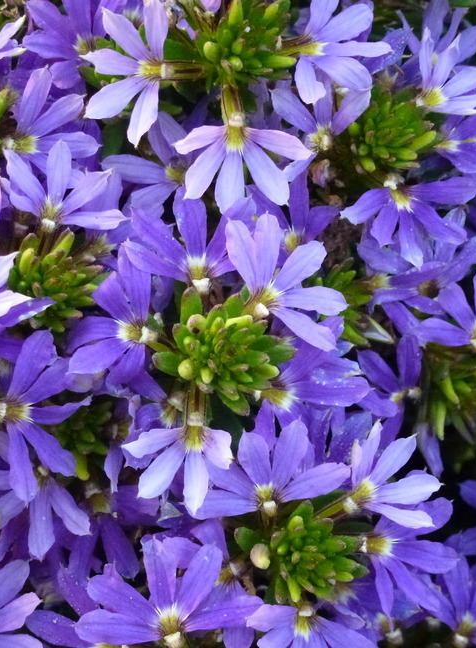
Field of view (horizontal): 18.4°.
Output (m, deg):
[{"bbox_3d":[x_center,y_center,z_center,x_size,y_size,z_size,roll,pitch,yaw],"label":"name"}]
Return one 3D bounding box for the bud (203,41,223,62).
[{"bbox_3d":[-0.005,-0.057,0.310,0.004,0.005,0.004,-7,40,6],"label":"bud"}]

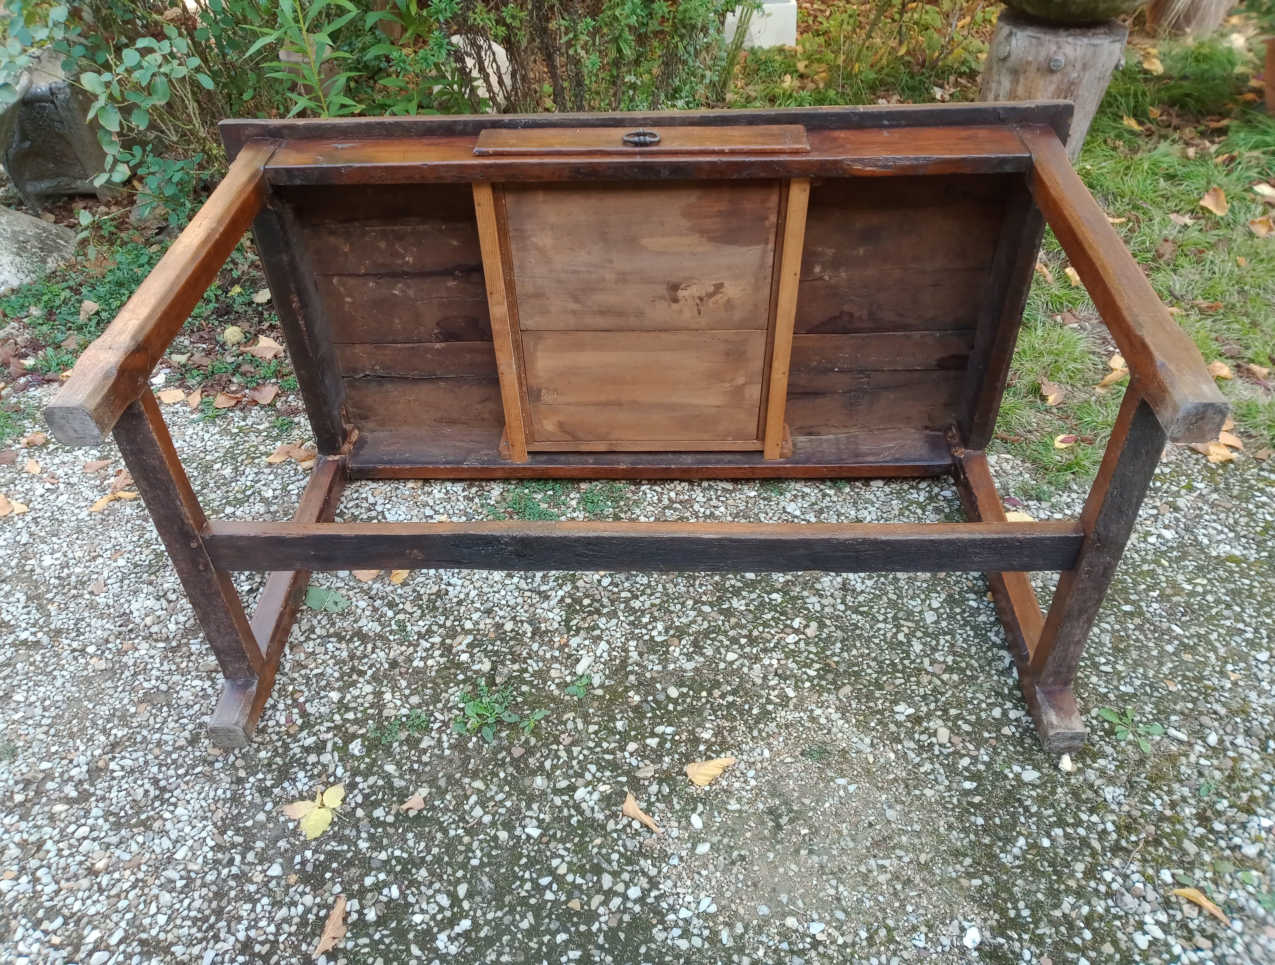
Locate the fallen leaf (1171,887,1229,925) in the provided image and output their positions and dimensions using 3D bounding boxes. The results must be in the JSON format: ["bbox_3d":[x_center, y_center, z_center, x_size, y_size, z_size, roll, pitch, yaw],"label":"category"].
[{"bbox_3d":[0.726,0.543,1.292,0.068,0.020,0.021,27,47,31],"label":"fallen leaf"}]

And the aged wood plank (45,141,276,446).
[{"bbox_3d":[-0.625,-0.300,1.401,0.059,0.059,0.725,0,42,2],"label":"aged wood plank"}]

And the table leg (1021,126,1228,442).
[{"bbox_3d":[0.618,-0.303,1.349,0.059,0.059,0.725,0,42,2],"label":"table leg"}]

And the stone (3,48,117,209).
[{"bbox_3d":[-1.915,-1.145,3.291,0.247,0.350,0.278,-21,41,-24],"label":"stone"}]

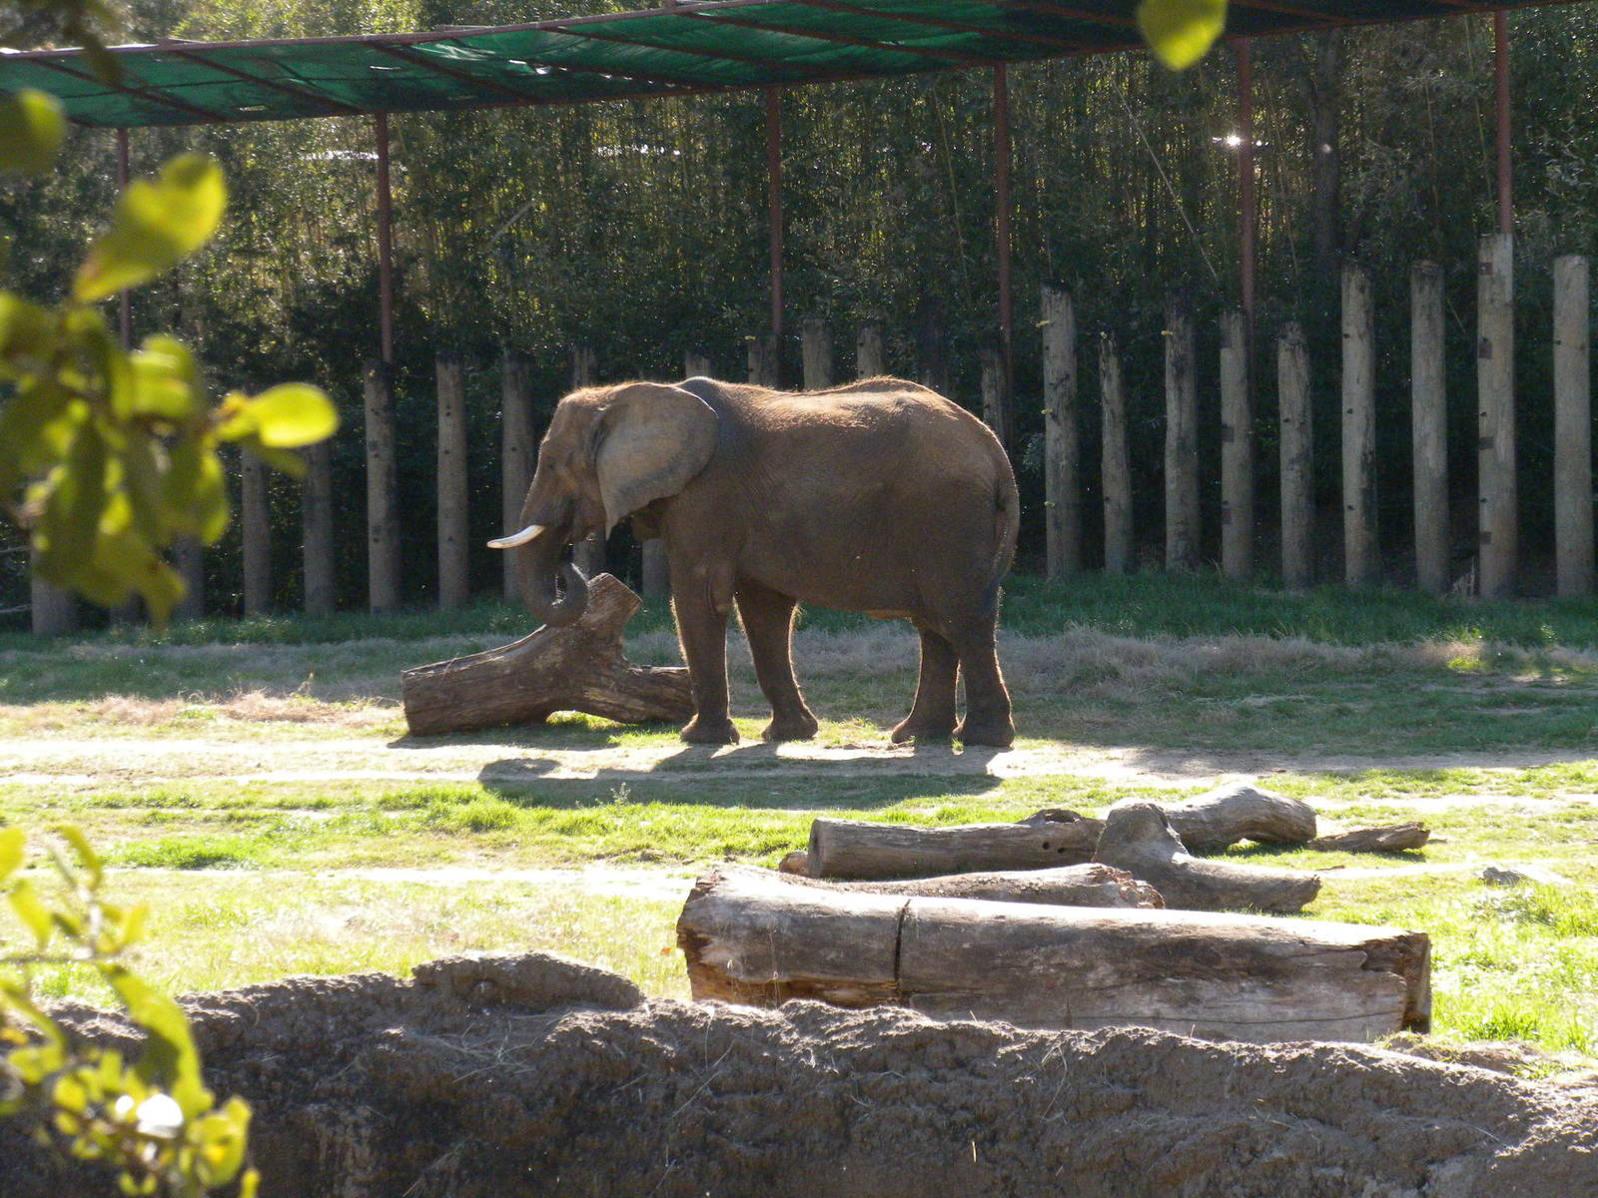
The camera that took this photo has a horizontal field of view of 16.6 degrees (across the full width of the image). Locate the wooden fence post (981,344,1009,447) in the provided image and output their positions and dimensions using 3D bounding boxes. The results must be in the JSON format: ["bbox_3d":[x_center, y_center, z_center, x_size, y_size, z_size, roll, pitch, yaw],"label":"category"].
[{"bbox_3d":[1.867,-1.244,52.214,0.280,2.250,0.280,-1,4,0],"label":"wooden fence post"}]

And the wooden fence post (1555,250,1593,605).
[{"bbox_3d":[6.766,-1.511,48.000,0.316,2.989,0.316,-1,3,8],"label":"wooden fence post"}]

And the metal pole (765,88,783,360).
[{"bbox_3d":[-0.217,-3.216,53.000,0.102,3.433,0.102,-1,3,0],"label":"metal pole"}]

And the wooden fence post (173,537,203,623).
[{"bbox_3d":[-6.075,-0.743,54.500,0.297,1.920,0.297,-2,3,-6],"label":"wooden fence post"}]

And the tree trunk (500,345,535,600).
[{"bbox_3d":[-2.739,-1.192,53.500,0.304,2.444,0.304,-1,3,-3],"label":"tree trunk"}]

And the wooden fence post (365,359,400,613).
[{"bbox_3d":[-4.093,-1.104,54.000,0.301,2.467,0.301,-1,3,-4],"label":"wooden fence post"}]

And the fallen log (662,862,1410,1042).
[{"bbox_3d":[1.164,1.652,25.275,3.520,0.640,0.660,3,6,22],"label":"fallen log"}]

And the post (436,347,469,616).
[{"bbox_3d":[-3.409,-1.154,54.000,0.307,2.516,0.307,-1,3,-4],"label":"post"}]

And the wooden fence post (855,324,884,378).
[{"bbox_3d":[0.751,-1.509,57.500,0.280,2.800,0.280,-1,3,0],"label":"wooden fence post"}]

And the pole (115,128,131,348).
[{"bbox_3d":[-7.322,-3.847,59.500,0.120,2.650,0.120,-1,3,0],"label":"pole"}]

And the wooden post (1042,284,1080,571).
[{"bbox_3d":[2.714,-1.729,57.000,0.330,3.050,0.330,-1,3,0],"label":"wooden post"}]

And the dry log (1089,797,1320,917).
[{"bbox_3d":[2.054,1.302,27.600,1.150,0.550,0.500,-1,3,0],"label":"dry log"}]

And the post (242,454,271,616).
[{"bbox_3d":[-5.382,-0.793,54.500,0.279,1.920,0.279,-2,3,-6],"label":"post"}]

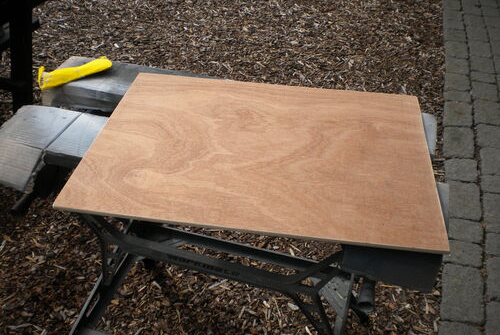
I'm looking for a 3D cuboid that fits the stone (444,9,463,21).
[{"bbox_3d":[1.508,-1.107,3.772,0.133,0.060,0.180,10,40,11],"label":"stone"}]

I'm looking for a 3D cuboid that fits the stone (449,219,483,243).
[{"bbox_3d":[0.874,0.278,2.063,0.132,0.060,0.124,10,40,11],"label":"stone"}]

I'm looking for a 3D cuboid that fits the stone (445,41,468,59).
[{"bbox_3d":[1.353,-0.746,3.327,0.137,0.060,0.240,10,40,11],"label":"stone"}]

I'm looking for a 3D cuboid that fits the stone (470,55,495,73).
[{"bbox_3d":[1.450,-0.619,3.173,0.140,0.060,0.204,10,40,11],"label":"stone"}]

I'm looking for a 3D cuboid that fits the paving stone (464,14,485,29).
[{"bbox_3d":[1.633,-1.038,3.689,0.137,0.060,0.220,10,40,11],"label":"paving stone"}]

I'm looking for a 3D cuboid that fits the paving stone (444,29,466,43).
[{"bbox_3d":[1.416,-0.884,3.497,0.138,0.060,0.202,10,40,11],"label":"paving stone"}]

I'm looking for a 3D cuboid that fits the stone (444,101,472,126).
[{"bbox_3d":[1.119,-0.265,2.733,0.142,0.060,0.251,10,40,11],"label":"stone"}]

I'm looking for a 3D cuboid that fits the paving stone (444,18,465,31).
[{"bbox_3d":[1.464,-0.999,3.638,0.136,0.060,0.163,10,40,11],"label":"paving stone"}]

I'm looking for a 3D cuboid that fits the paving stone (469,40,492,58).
[{"bbox_3d":[1.510,-0.755,3.340,0.137,0.060,0.231,10,40,11],"label":"paving stone"}]

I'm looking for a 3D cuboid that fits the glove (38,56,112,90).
[{"bbox_3d":[-0.502,-0.273,1.453,0.210,0.045,0.060,-25,46,-28],"label":"glove"}]

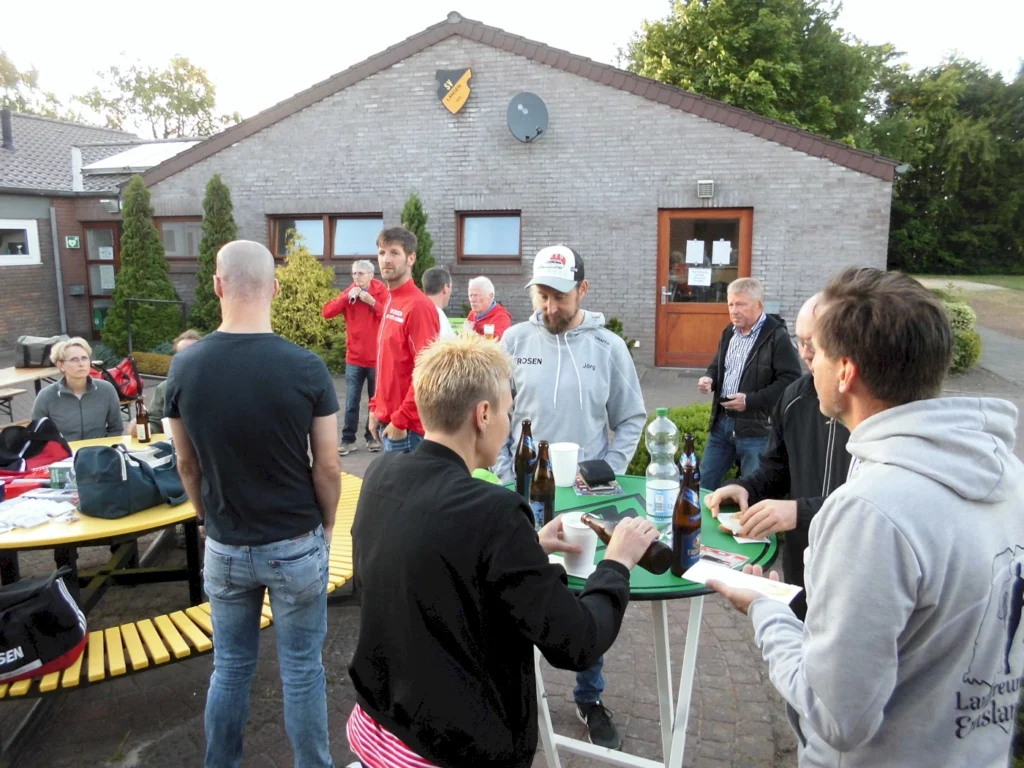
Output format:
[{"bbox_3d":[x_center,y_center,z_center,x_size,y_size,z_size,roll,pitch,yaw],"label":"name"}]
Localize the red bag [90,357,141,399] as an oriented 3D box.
[{"bbox_3d":[-3.393,-0.046,6.419,0.280,0.350,0.520,10,14,44],"label":"red bag"}]

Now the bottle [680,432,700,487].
[{"bbox_3d":[0.487,0.264,2.123,0.068,0.262,0.068,0,10,0],"label":"bottle"}]

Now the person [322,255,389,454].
[{"bbox_3d":[-1.245,-0.214,6.598,0.620,1.670,0.400,3,11,16],"label":"person"}]

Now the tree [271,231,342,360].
[{"bbox_3d":[-2.830,-1.151,10.361,1.150,1.800,1.150,-3,11,-14],"label":"tree"}]

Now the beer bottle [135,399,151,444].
[{"bbox_3d":[-1.956,0.188,4.069,0.068,0.256,0.068,0,10,0],"label":"beer bottle"}]

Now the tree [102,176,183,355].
[{"bbox_3d":[-5.480,-1.707,11.378,1.200,2.650,1.200,-3,11,-14],"label":"tree"}]

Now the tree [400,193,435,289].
[{"bbox_3d":[-1.274,-1.395,10.354,0.560,2.300,0.560,-4,11,-17],"label":"tree"}]

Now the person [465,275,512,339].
[{"bbox_3d":[-0.160,0.070,5.095,0.450,1.580,0.520,-10,14,-43],"label":"person"}]

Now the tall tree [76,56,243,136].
[{"bbox_3d":[-17.600,-10.694,38.712,7.600,10.800,7.600,0,10,0],"label":"tall tree"}]

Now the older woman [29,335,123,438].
[{"bbox_3d":[-2.300,0.379,4.236,0.520,1.280,0.720,-5,11,-25],"label":"older woman"}]

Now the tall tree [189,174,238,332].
[{"bbox_3d":[-4.268,-1.716,11.280,0.800,2.600,0.800,-4,11,-17],"label":"tall tree"}]

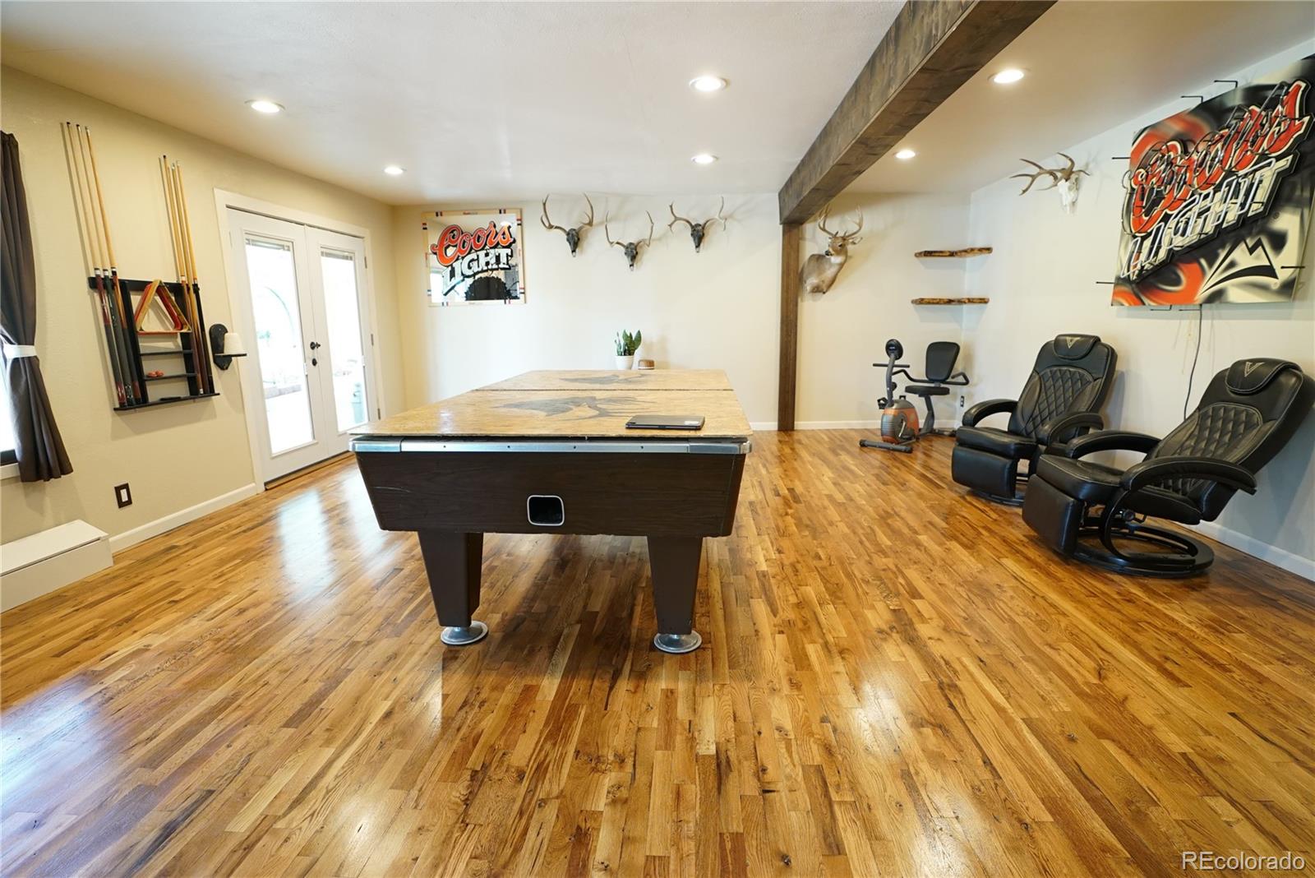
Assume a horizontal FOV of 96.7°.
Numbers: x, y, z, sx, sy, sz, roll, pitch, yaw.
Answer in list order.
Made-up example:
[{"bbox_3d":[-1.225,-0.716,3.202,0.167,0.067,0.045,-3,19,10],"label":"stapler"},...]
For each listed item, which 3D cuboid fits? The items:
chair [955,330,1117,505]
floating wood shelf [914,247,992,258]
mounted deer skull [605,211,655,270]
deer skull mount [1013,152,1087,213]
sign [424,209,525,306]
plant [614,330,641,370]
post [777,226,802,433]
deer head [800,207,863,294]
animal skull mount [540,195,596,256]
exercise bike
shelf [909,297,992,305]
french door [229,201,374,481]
[{"bbox_3d":[2.531,-0.135,3.928,0.860,1.080,0.700,-5,13,-20],"label":"chair"},{"bbox_3d":[3.067,-1.911,6.014,0.710,0.075,0.380,7,14,34],"label":"floating wood shelf"},{"bbox_3d":[-0.287,-2.021,5.994,0.496,0.568,0.330,0,12,4],"label":"mounted deer skull"},{"bbox_3d":[3.000,-1.925,4.438,0.340,0.460,0.540,0,12,4],"label":"deer skull mount"},{"bbox_3d":[-1.973,-1.943,6.300,1.080,0.980,0.040,0,12,4],"label":"sign"},{"bbox_3d":[-0.312,-0.927,6.125,0.292,0.432,0.220,0,12,4],"label":"plant"},{"bbox_3d":[1.386,-1.145,6.199,0.183,2.146,0.110,0,12,4],"label":"post"},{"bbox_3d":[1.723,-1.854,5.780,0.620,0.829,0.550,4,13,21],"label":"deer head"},{"bbox_3d":[-0.912,-2.196,6.000,0.551,0.594,0.330,0,12,4],"label":"animal skull mount"},{"bbox_3d":[2.587,-0.478,5.767,1.240,0.990,0.580,-11,16,-40],"label":"exercise bike"},{"bbox_3d":[3.073,-1.443,6.113,0.710,0.070,0.380,7,14,34],"label":"shelf"},{"bbox_3d":[-2.926,-0.820,5.097,0.060,2.000,1.725,0,12,4],"label":"french door"}]

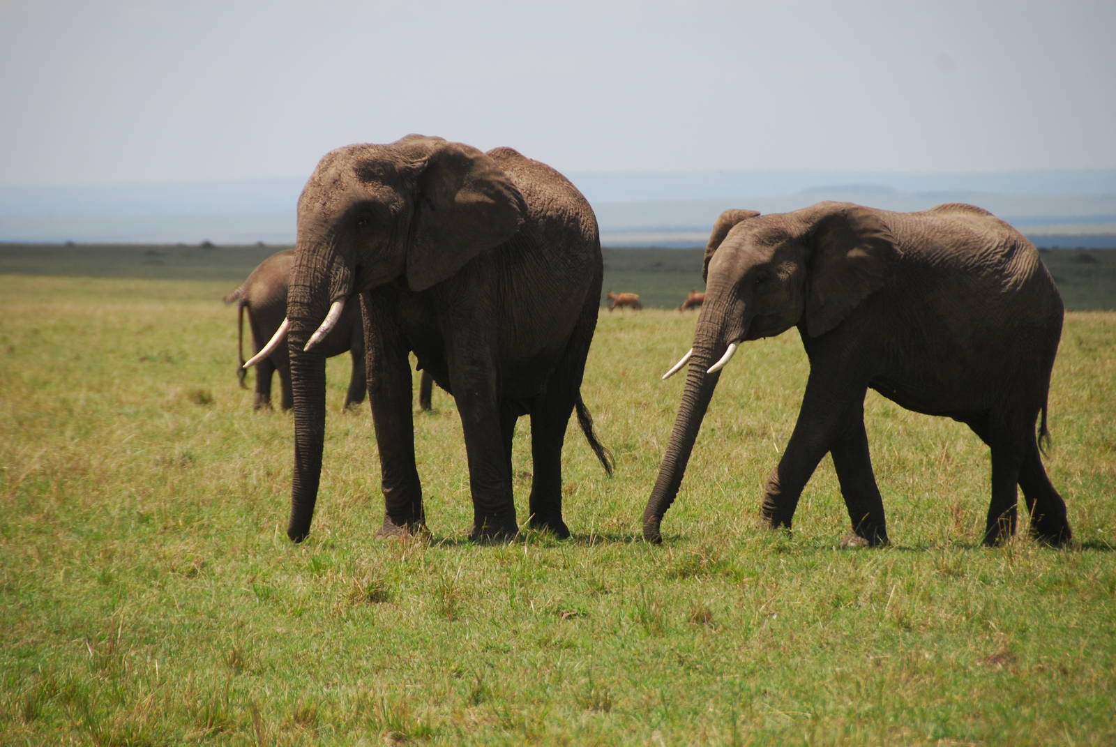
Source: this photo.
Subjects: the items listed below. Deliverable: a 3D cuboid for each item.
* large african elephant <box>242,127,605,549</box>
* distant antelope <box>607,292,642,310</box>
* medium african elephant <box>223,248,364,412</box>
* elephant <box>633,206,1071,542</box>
[{"bbox_3d":[-0.799,-0.228,62.500,1.500,2.750,3.350,1,1,42],"label":"large african elephant"},{"bbox_3d":[3.152,-3.336,440.000,1.650,1.120,0.450,0,1,-5],"label":"distant antelope"},{"bbox_3d":[-2.578,-0.587,114.000,2.900,2.100,1.150,0,1,-14],"label":"medium african elephant"},{"bbox_3d":[1.994,0.012,62.000,2.950,2.310,1.200,0,1,-23],"label":"elephant"}]

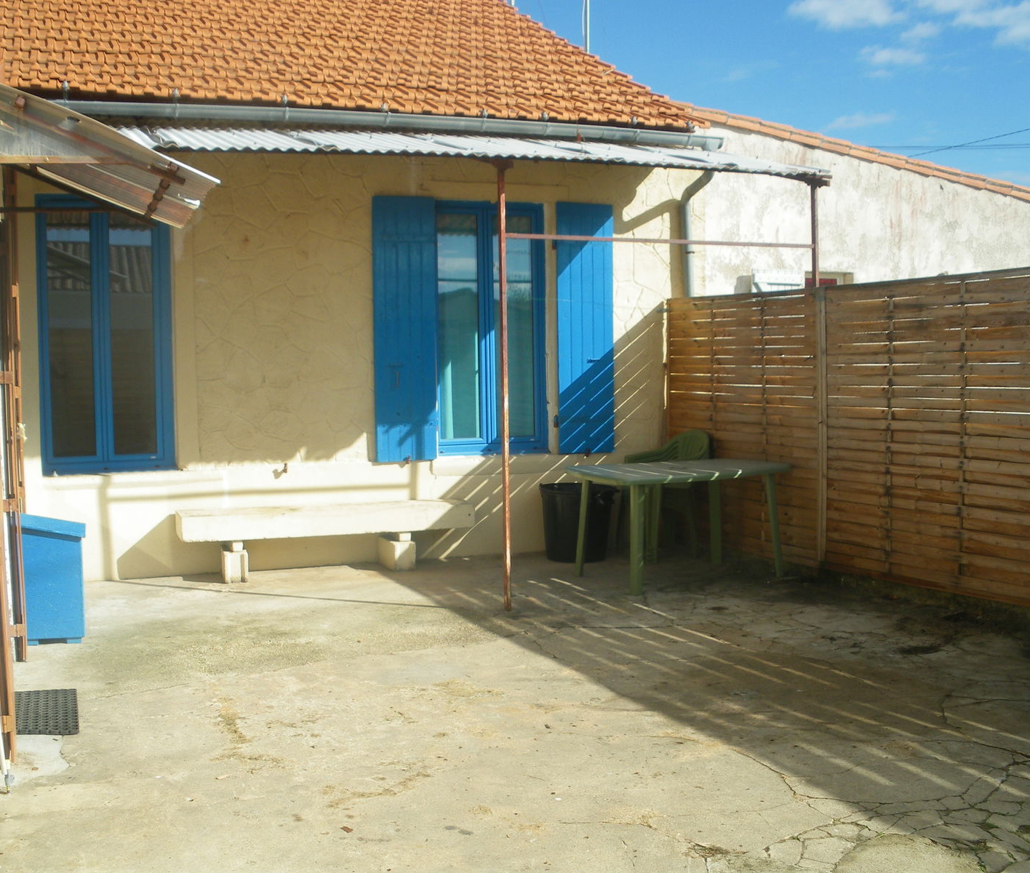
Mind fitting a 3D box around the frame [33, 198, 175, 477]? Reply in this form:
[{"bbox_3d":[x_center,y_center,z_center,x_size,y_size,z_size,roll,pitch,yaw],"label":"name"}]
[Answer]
[{"bbox_3d":[-2.805,-0.688,8.327,0.875,1.889,0.080,-2,4,-18],"label":"frame"}]

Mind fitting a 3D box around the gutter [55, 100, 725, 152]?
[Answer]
[{"bbox_3d":[-0.709,-2.110,8.295,4.748,0.100,0.140,-2,4,-18],"label":"gutter"}]

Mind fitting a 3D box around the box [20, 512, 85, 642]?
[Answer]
[{"bbox_3d":[-2.476,0.751,6.510,0.340,0.658,0.480,-2,4,-18],"label":"box"}]

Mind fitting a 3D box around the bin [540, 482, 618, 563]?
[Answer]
[{"bbox_3d":[0.477,0.625,8.989,0.540,0.558,0.540,-1,3,0],"label":"bin"}]

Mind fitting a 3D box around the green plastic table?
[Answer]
[{"bbox_3d":[1.142,0.582,8.204,1.370,0.721,0.900,-2,4,-23],"label":"green plastic table"}]

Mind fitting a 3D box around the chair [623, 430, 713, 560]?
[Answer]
[{"bbox_3d":[1.160,0.424,9.069,0.580,0.937,0.540,-2,4,-28],"label":"chair"}]

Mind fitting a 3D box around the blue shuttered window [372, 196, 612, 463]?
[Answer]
[{"bbox_3d":[-0.135,-0.799,9.080,1.869,1.923,0.140,-2,4,-18],"label":"blue shuttered window"}]

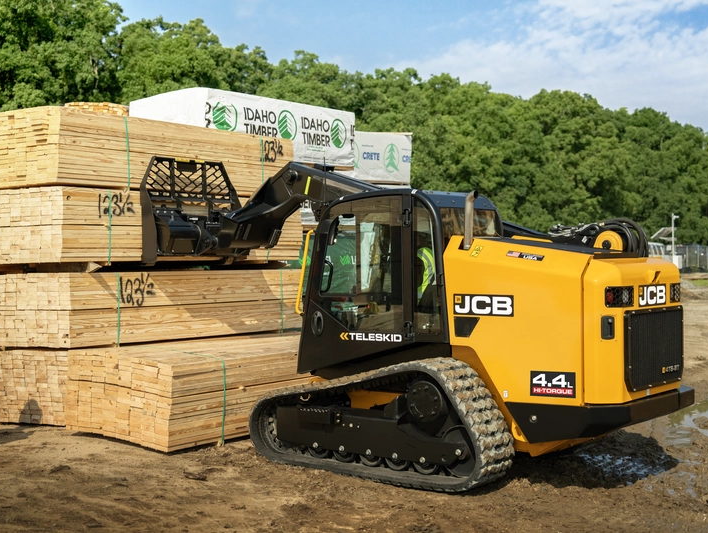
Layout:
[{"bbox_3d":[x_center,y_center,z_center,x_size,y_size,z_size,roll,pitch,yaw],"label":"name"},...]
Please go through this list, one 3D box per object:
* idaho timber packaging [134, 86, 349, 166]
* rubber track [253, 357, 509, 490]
[{"bbox_3d":[-1.298,-1.586,12.928,1.326,0.688,2.494,0,0,39],"label":"idaho timber packaging"},{"bbox_3d":[0.136,1.026,7.384,2.045,0.838,0.400,0,0,40],"label":"rubber track"}]

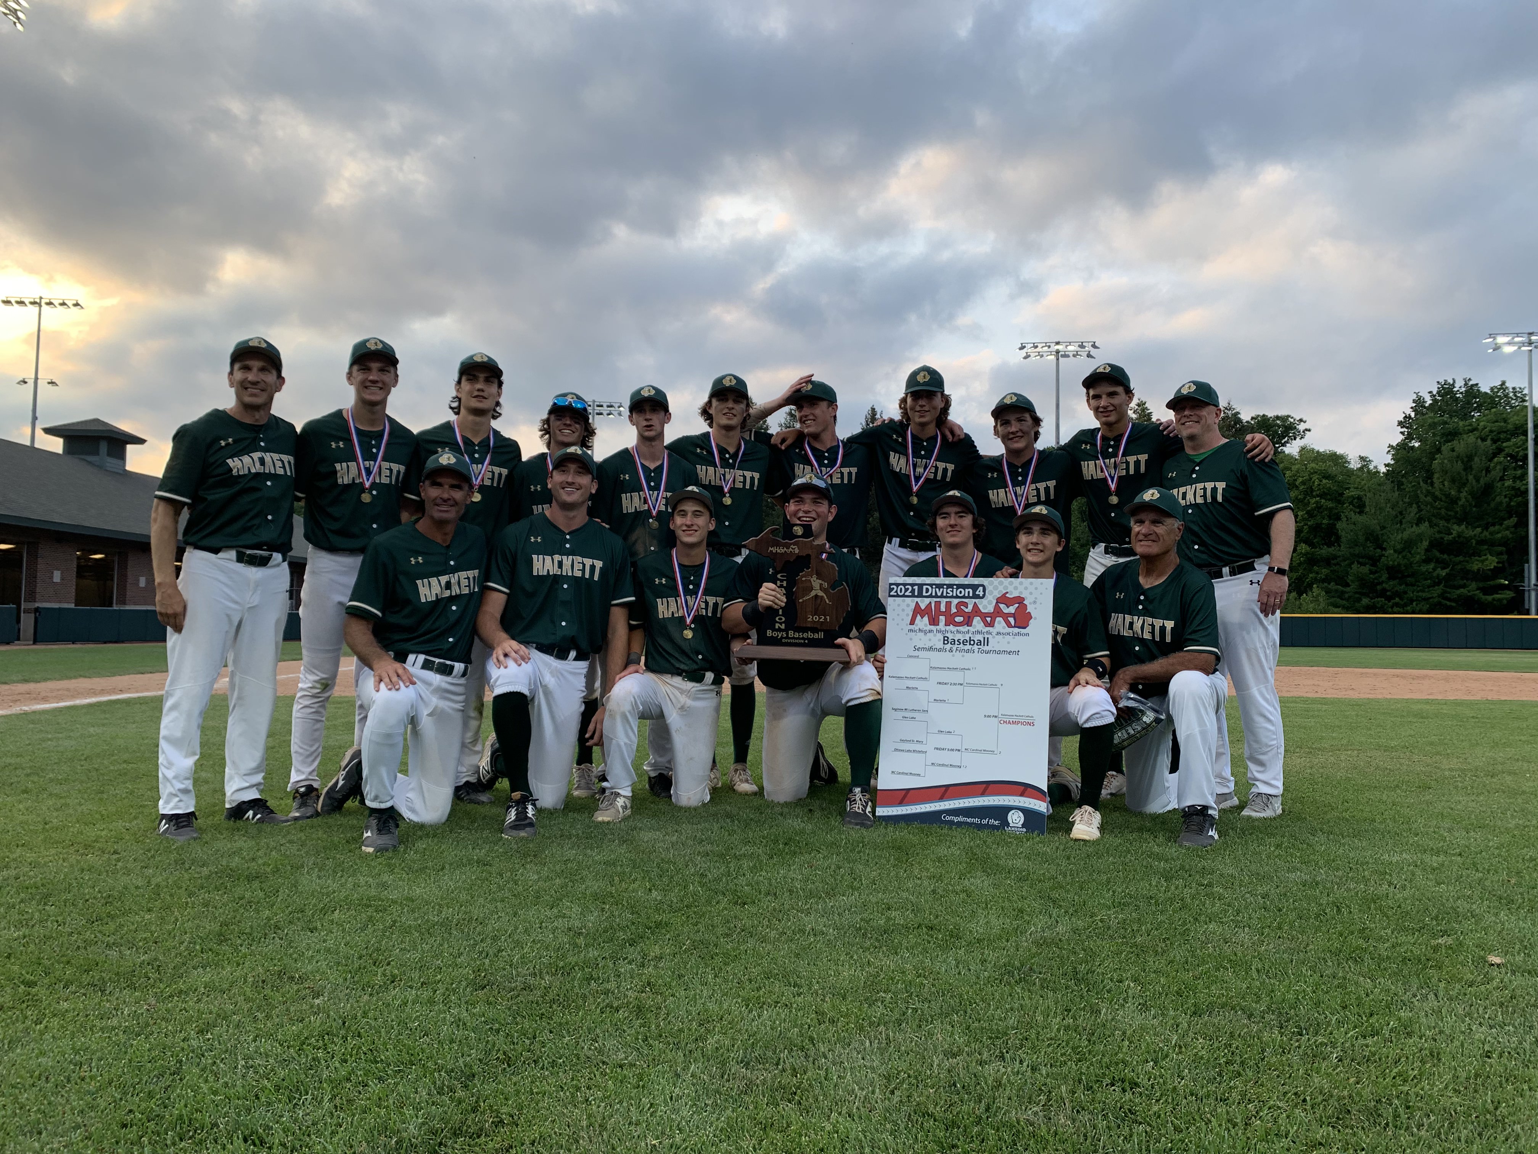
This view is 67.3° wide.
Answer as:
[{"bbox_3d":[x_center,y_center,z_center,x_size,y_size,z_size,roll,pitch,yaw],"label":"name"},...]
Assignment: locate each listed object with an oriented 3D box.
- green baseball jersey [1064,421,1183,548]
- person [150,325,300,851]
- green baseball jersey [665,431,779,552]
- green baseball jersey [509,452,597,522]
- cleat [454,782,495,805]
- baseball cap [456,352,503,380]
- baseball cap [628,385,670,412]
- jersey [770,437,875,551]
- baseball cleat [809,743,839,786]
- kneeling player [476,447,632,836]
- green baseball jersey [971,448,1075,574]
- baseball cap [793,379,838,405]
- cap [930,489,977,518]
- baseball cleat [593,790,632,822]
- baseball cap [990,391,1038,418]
[{"bbox_3d":[1.556,-0.400,5.030,0.570,0.550,0.290,0,-3,18],"label":"green baseball jersey"},{"bbox_3d":[-1.965,0.006,4.200,0.520,1.780,0.400,3,-4,-38],"label":"person"},{"bbox_3d":[-0.198,-0.383,5.080,0.540,0.540,0.290,1,-3,-2],"label":"green baseball jersey"},{"bbox_3d":[-0.895,-0.259,5.020,0.500,0.620,0.270,1,-3,-12],"label":"green baseball jersey"},{"bbox_3d":[-1.225,0.874,4.820,0.290,0.120,0.105,-2,-4,45],"label":"cleat"},{"bbox_3d":[-1.231,-0.890,4.928,0.180,0.140,0.270,1,-11,-18],"label":"baseball cap"},{"bbox_3d":[-0.519,-0.773,5.020,0.180,0.130,0.265,1,-6,-3],"label":"baseball cap"},{"bbox_3d":[0.249,-0.361,5.224,0.500,0.560,0.280,1,-3,-2],"label":"jersey"},{"bbox_3d":[0.231,0.857,5.345,0.110,0.290,0.120,-22,8,43],"label":"baseball cleat"},{"bbox_3d":[-0.857,0.213,4.577,0.582,1.430,1.060,1,-3,-12],"label":"kneeling player"},{"bbox_3d":[1.106,-0.289,5.050,0.510,0.550,0.290,1,-3,12],"label":"green baseball jersey"},{"bbox_3d":[0.189,-0.785,4.900,0.175,0.130,0.255,-2,-4,36],"label":"baseball cap"},{"bbox_3d":[0.717,-0.283,4.490,0.180,0.130,0.250,0,-3,16],"label":"cap"},{"bbox_3d":[-0.590,0.858,4.400,0.105,0.120,0.290,0,-3,12],"label":"baseball cleat"},{"bbox_3d":[1.037,-0.729,4.891,0.180,0.140,0.270,-1,-9,27],"label":"baseball cap"}]

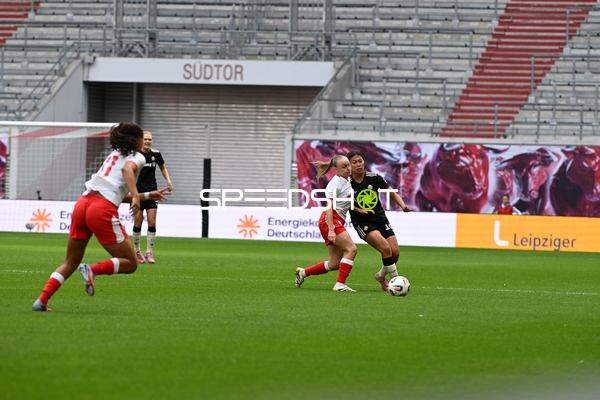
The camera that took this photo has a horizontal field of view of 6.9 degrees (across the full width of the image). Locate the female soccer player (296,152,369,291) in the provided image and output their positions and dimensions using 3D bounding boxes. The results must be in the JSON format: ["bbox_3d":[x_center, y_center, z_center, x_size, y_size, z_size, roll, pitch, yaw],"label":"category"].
[{"bbox_3d":[0.368,0.260,54.900,0.850,1.500,0.520,2,0,33],"label":"female soccer player"}]

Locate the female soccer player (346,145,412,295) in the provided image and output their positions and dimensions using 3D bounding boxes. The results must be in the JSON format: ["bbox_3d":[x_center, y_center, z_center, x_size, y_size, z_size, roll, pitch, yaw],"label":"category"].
[{"bbox_3d":[0.874,0.232,55.300,0.740,1.570,0.600,2,0,-12],"label":"female soccer player"}]

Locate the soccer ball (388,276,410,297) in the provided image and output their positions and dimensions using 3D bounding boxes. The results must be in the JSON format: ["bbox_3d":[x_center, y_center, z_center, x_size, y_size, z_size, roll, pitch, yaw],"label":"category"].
[{"bbox_3d":[1.031,0.898,51.900,0.220,0.220,0.220,2,0,0],"label":"soccer ball"}]

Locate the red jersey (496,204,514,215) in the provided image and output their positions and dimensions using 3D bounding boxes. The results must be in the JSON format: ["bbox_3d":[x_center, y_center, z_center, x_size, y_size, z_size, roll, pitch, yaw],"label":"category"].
[{"bbox_3d":[4.788,0.361,116.500,0.420,0.500,0.250,2,0,10],"label":"red jersey"}]

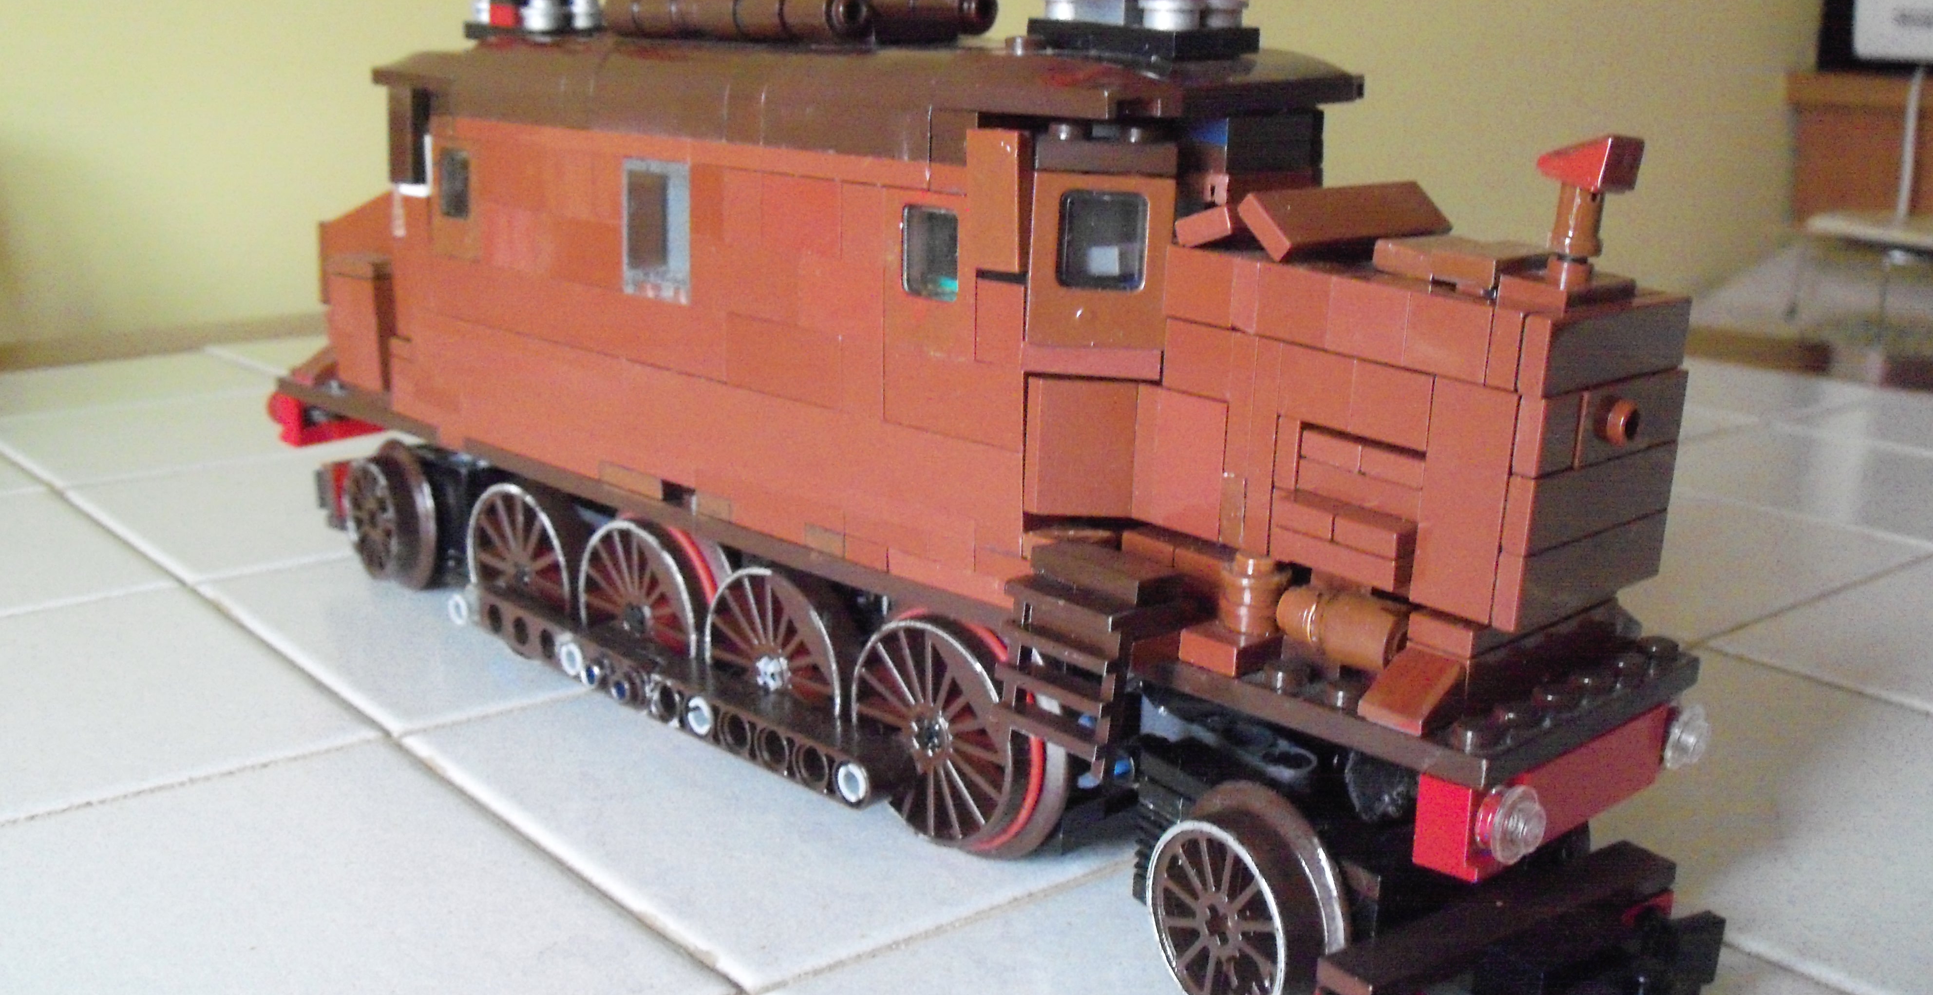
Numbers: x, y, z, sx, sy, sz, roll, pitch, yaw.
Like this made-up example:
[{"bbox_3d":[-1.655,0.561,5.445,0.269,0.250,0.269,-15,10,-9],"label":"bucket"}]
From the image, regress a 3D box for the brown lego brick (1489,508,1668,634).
[{"bbox_3d":[0.066,0.007,0.209,0.003,0.008,0.032,17,20,42],"label":"brown lego brick"}]

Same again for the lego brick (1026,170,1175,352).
[{"bbox_3d":[0.015,-0.027,0.222,0.016,0.019,0.007,0,14,-5],"label":"lego brick"}]

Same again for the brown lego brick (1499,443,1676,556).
[{"bbox_3d":[0.066,-0.001,0.205,0.003,0.008,0.032,18,21,42],"label":"brown lego brick"}]

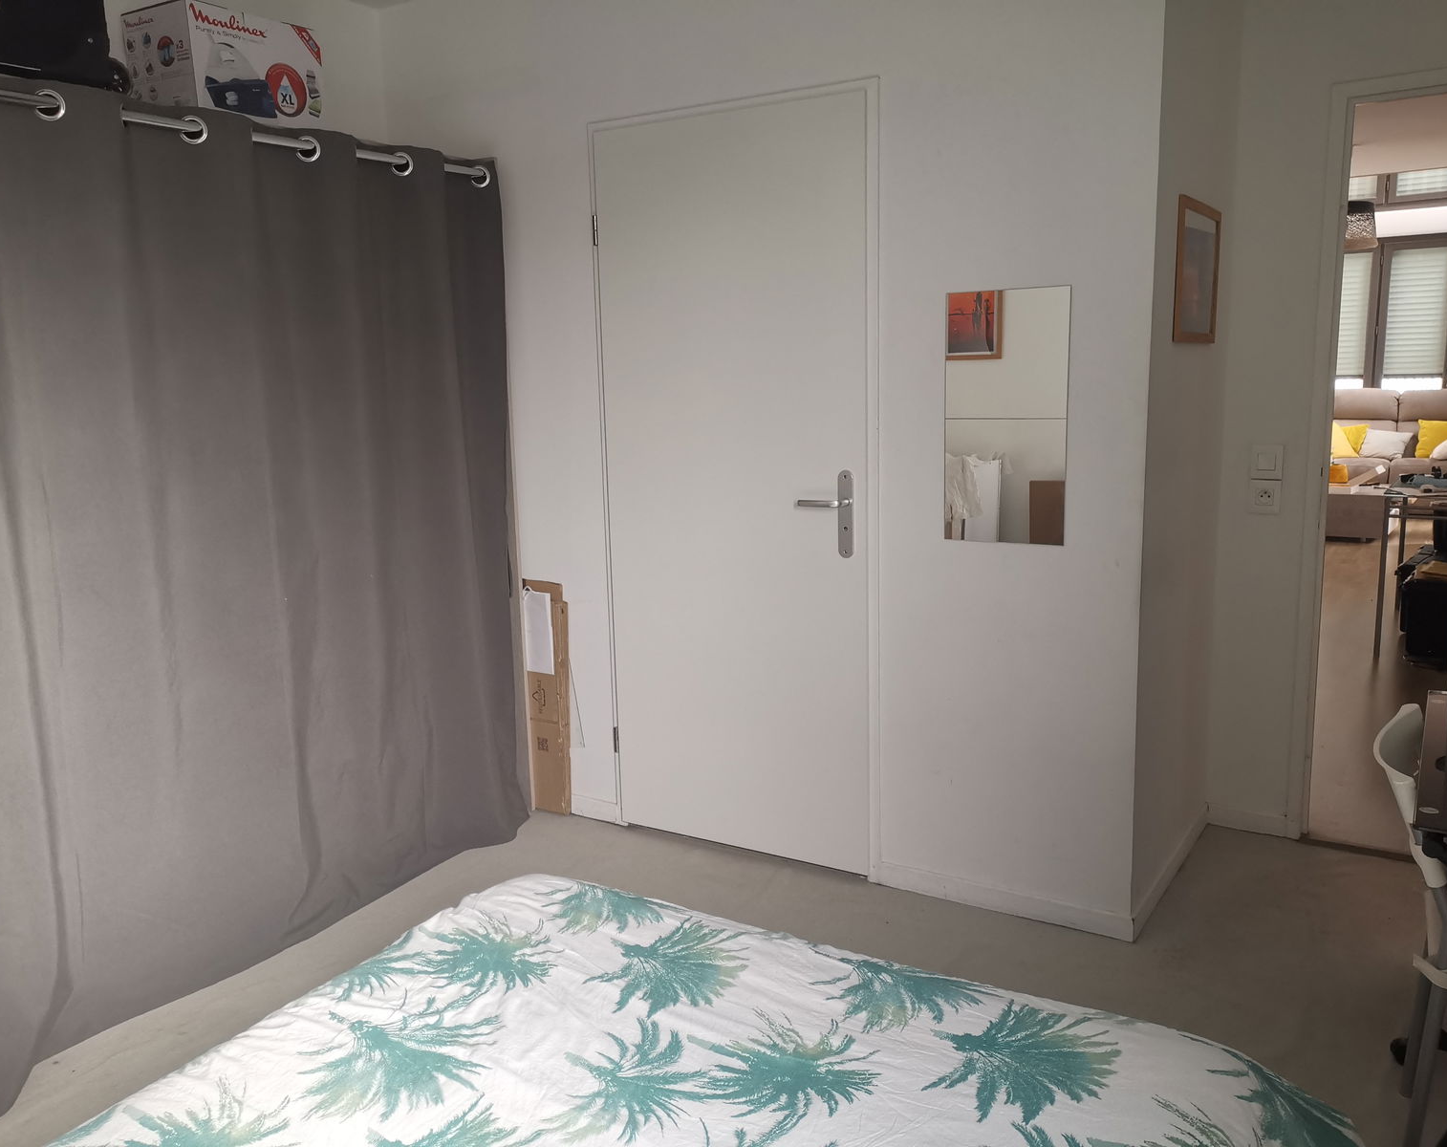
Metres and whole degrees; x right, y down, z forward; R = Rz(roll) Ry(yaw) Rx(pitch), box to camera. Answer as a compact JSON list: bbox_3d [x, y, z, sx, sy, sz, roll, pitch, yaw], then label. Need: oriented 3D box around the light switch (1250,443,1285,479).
[{"bbox_3d":[1.526,-0.311,3.344,0.080,0.096,0.012,5,11,32],"label":"light switch"}]

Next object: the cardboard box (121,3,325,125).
[{"bbox_3d":[-1.274,-1.266,3.069,0.268,0.270,0.381,5,11,32],"label":"cardboard box"}]

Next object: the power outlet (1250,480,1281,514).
[{"bbox_3d":[1.528,-0.215,3.360,0.080,0.096,0.012,5,11,32],"label":"power outlet"}]

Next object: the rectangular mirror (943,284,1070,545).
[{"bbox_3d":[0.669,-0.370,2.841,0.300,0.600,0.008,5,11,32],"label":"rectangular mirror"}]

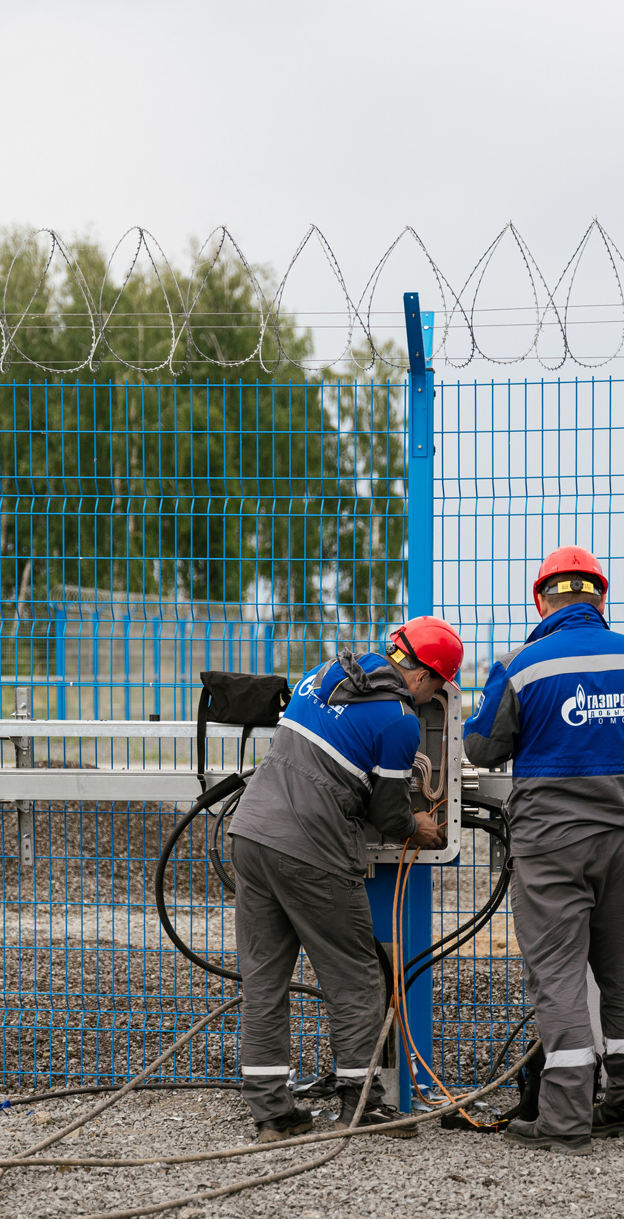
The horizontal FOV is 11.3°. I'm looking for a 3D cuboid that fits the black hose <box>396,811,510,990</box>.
[{"bbox_3d":[0.454,0.905,9.950,0.360,0.570,0.220,0,2,7],"label":"black hose"}]

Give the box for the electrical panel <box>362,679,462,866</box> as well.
[{"bbox_3d":[0.250,0.495,9.600,0.420,0.555,0.200,0,2,7],"label":"electrical panel"}]

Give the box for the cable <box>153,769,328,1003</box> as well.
[{"bbox_3d":[-0.228,0.873,9.950,0.550,0.740,0.260,0,2,7],"label":"cable"}]

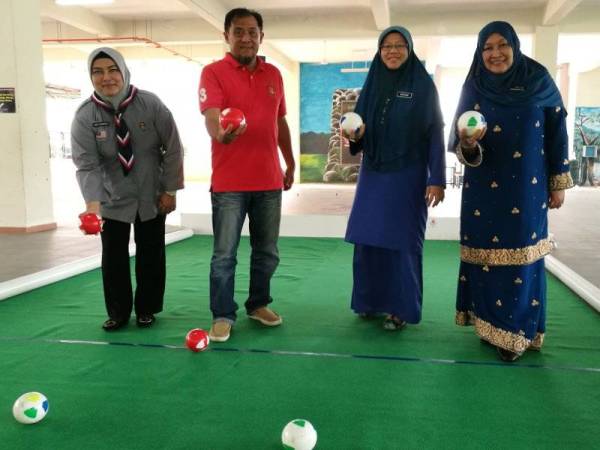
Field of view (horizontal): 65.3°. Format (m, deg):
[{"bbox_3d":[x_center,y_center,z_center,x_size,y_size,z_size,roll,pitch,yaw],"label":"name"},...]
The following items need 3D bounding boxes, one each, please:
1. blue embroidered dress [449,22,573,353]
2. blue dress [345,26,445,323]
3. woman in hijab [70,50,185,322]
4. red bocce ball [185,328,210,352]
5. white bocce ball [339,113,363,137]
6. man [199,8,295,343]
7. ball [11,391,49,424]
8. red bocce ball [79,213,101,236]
[{"bbox_3d":[0.960,-0.150,2.127,0.570,1.500,0.580,2,7,15],"label":"blue embroidered dress"},{"bbox_3d":[0.500,-0.223,2.471,0.560,1.600,0.500,2,7,17],"label":"blue dress"},{"bbox_3d":[-0.900,-0.147,2.470,0.580,1.450,0.620,-1,7,-12],"label":"woman in hijab"},{"bbox_3d":[-0.490,0.556,2.244,0.110,0.110,0.110,0,7,0],"label":"red bocce ball"},{"bbox_3d":[0.251,-0.481,2.238,0.110,0.110,0.110,0,7,0],"label":"white bocce ball"},{"bbox_3d":[-0.280,-0.233,2.268,0.500,1.670,0.720,-1,7,-5],"label":"man"},{"bbox_3d":[-0.928,0.633,1.616,0.110,0.110,0.110,0,7,0],"label":"ball"},{"bbox_3d":[-1.022,-0.007,2.288,0.110,0.110,0.110,0,7,0],"label":"red bocce ball"}]

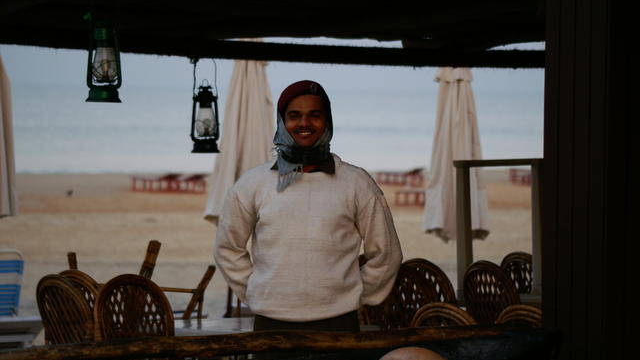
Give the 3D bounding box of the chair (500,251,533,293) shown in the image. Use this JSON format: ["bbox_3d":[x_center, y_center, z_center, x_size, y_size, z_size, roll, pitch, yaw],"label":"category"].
[{"bbox_3d":[0.987,0.848,13.521,0.450,0.940,0.520,1,2,17],"label":"chair"}]

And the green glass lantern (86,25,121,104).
[{"bbox_3d":[-0.738,-0.396,9.105,0.125,0.270,0.125,0,2,0],"label":"green glass lantern"}]

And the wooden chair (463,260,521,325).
[{"bbox_3d":[0.896,0.851,12.750,0.450,0.940,0.520,2,3,38],"label":"wooden chair"}]

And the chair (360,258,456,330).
[{"bbox_3d":[0.468,0.849,13.086,0.500,0.950,0.540,0,2,6],"label":"chair"}]

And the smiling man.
[{"bbox_3d":[-0.046,0.533,9.181,0.650,1.750,0.360,0,2,2],"label":"smiling man"}]

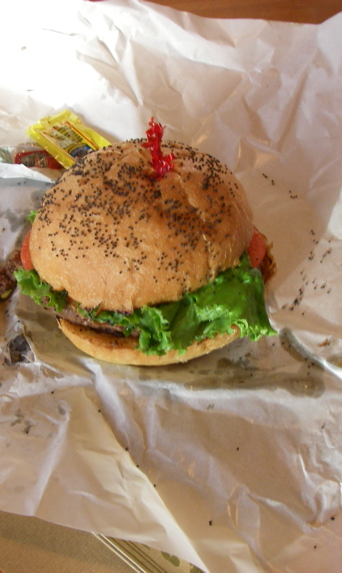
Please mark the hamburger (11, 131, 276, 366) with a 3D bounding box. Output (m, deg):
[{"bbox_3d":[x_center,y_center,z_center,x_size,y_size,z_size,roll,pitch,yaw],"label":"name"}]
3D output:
[{"bbox_3d":[-0.014,-0.024,0.414,0.124,0.074,0.113,-2,53,3],"label":"hamburger"}]

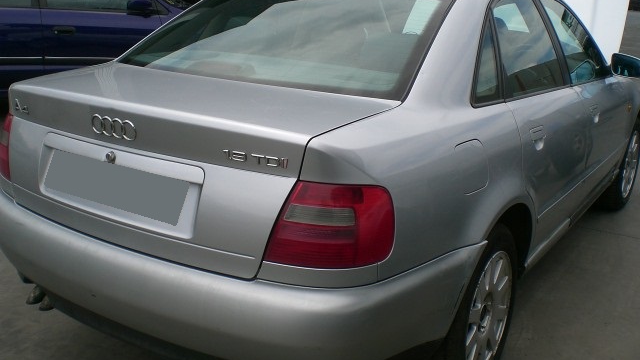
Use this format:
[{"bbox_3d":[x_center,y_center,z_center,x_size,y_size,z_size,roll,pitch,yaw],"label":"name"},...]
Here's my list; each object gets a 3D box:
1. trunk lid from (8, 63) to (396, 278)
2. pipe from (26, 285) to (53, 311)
[{"bbox_3d":[-0.438,-0.090,2.188,1.220,0.420,0.610,12,19,31],"label":"trunk lid"},{"bbox_3d":[-0.958,0.402,2.479,0.155,0.100,0.160,12,19,31],"label":"pipe"}]

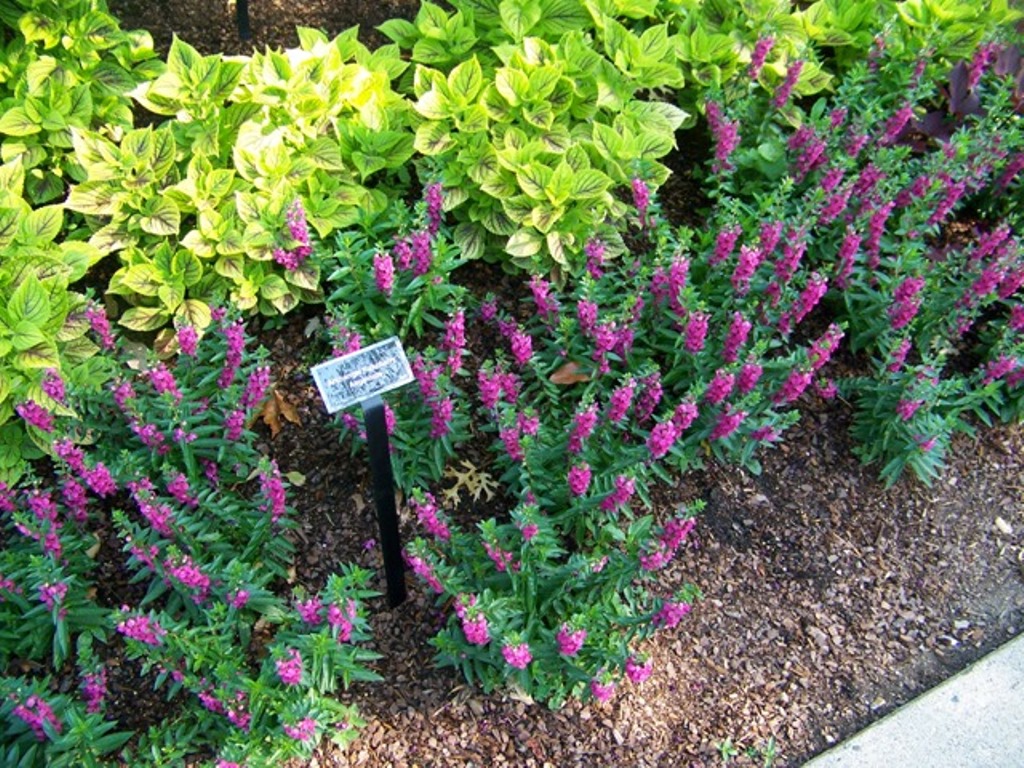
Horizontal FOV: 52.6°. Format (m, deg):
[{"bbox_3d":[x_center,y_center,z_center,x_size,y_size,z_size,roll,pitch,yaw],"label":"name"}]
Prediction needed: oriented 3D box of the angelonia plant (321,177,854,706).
[{"bbox_3d":[0.127,0.032,1.784,1.000,0.360,0.960,-8,45,-10],"label":"angelonia plant"}]

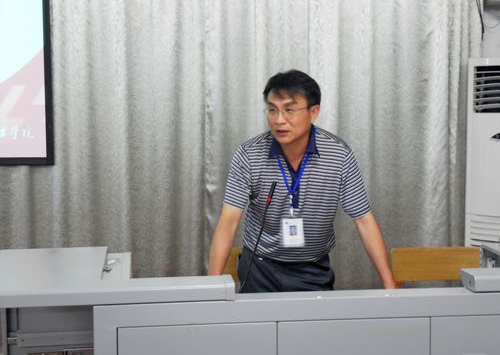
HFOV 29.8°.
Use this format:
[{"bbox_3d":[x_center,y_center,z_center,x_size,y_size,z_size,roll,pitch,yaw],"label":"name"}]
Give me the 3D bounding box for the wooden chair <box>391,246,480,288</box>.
[{"bbox_3d":[0.790,0.722,3.852,0.410,0.820,0.460,0,5,-4],"label":"wooden chair"}]

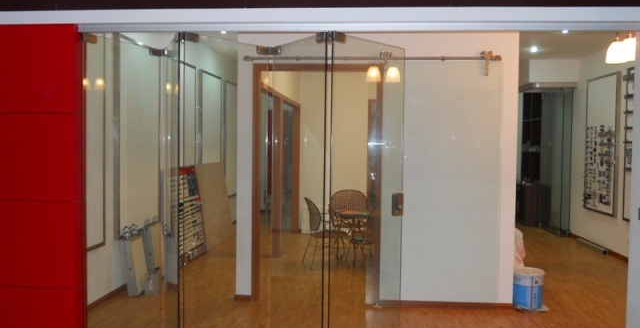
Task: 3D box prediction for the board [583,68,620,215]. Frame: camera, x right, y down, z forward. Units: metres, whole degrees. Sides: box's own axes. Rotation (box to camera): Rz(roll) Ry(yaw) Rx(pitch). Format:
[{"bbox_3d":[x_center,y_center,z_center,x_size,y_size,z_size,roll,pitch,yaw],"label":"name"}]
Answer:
[{"bbox_3d":[4.204,-0.290,7.735,0.057,2.047,0.960,1,2,5],"label":"board"}]

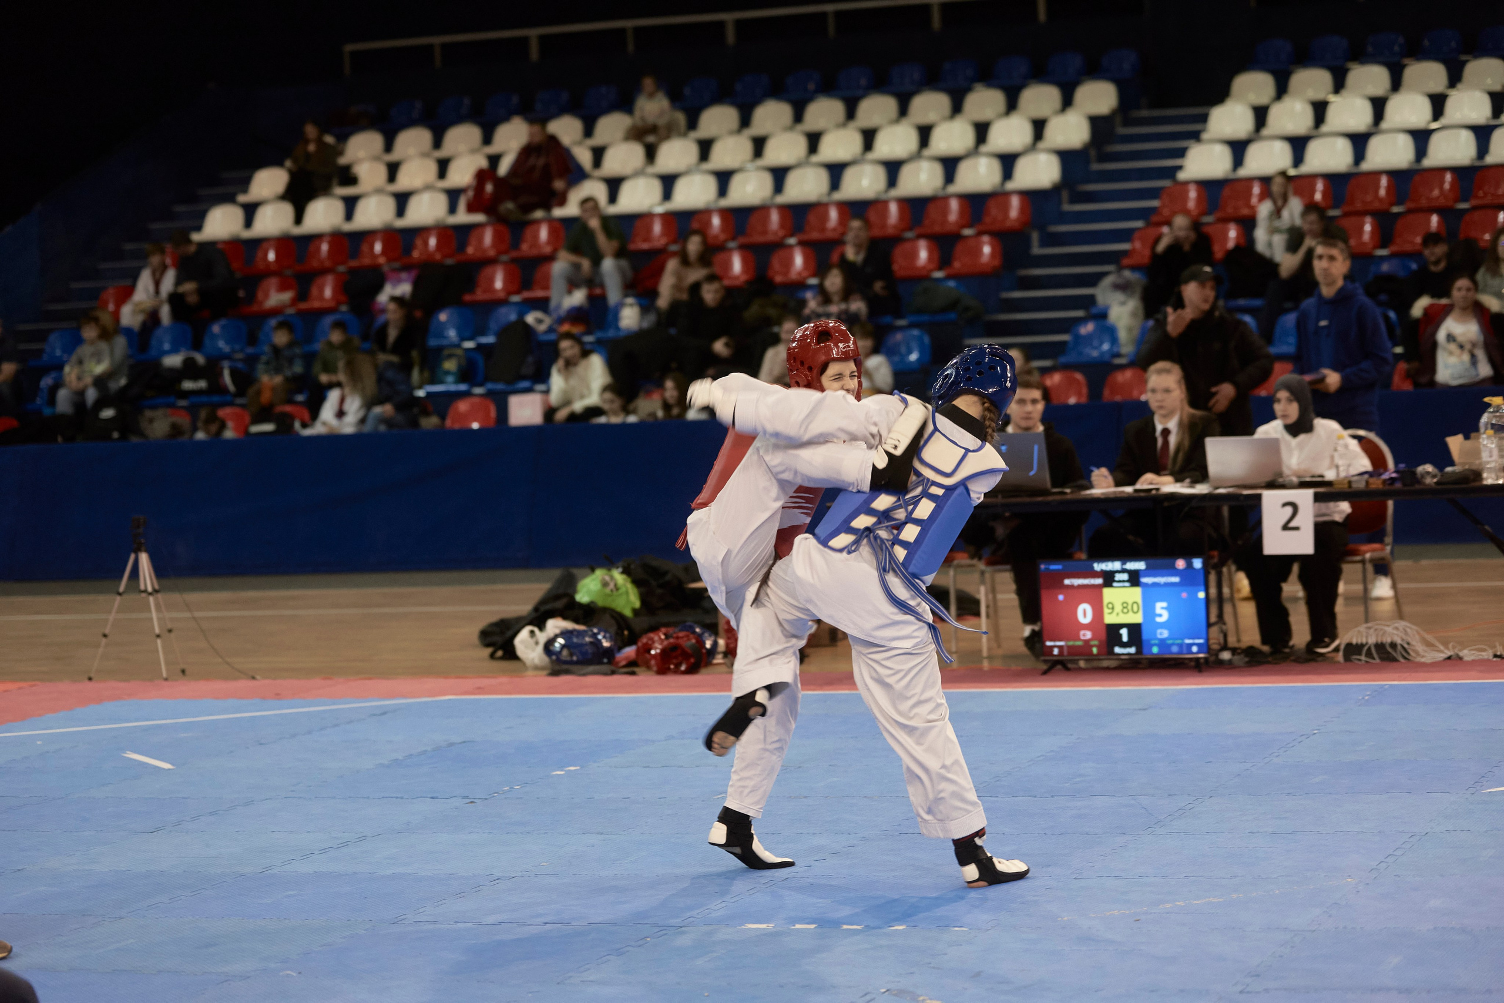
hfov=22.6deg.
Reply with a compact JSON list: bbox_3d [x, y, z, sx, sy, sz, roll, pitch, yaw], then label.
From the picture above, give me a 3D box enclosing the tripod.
[{"bbox_3d":[-2.943,0.459,17.859,0.440,0.770,0.380,-3,3,-9],"label":"tripod"}]

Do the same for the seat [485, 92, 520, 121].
[{"bbox_3d":[-2.337,-3.587,34.453,0.400,0.315,0.370,-2,3,20],"label":"seat"}]

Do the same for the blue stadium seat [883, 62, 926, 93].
[{"bbox_3d":[1.359,-3.776,33.626,0.410,0.300,0.380,-2,3,18],"label":"blue stadium seat"}]

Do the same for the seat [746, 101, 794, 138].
[{"bbox_3d":[0.154,-3.319,32.579,0.400,0.315,0.370,-2,3,20],"label":"seat"}]

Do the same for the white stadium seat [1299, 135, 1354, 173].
[{"bbox_3d":[4.551,-2.756,29.832,0.410,0.320,0.380,-2,3,19],"label":"white stadium seat"}]

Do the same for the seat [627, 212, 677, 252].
[{"bbox_3d":[-0.757,-2.073,28.991,0.395,0.290,0.355,-2,3,20],"label":"seat"}]

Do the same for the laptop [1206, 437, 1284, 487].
[{"bbox_3d":[2.121,-0.171,16.085,0.320,0.210,0.270,-2,3,20],"label":"laptop"}]

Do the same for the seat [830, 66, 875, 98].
[{"bbox_3d":[0.888,-3.662,32.787,0.410,0.310,0.370,-2,3,20],"label":"seat"}]

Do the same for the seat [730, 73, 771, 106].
[{"bbox_3d":[-0.025,-3.732,34.086,0.410,0.300,0.380,-2,3,18],"label":"seat"}]

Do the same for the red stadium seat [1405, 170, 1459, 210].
[{"bbox_3d":[5.039,-2.294,27.808,0.400,0.315,0.370,-2,3,20],"label":"red stadium seat"}]

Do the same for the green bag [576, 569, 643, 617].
[{"bbox_3d":[-0.705,0.443,18.422,0.340,0.230,0.240,-3,3,-2],"label":"green bag"}]

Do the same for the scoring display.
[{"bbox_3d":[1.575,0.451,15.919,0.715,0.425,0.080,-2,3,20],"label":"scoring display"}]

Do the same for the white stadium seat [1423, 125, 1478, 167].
[{"bbox_3d":[5.420,-2.734,29.074,0.410,0.315,0.390,-2,3,18],"label":"white stadium seat"}]

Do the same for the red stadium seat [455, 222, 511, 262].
[{"bbox_3d":[-2.237,-2.138,31.071,0.410,0.320,0.380,-2,3,19],"label":"red stadium seat"}]

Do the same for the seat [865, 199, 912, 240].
[{"bbox_3d":[1.032,-2.167,28.866,0.410,0.310,0.370,-2,3,20],"label":"seat"}]

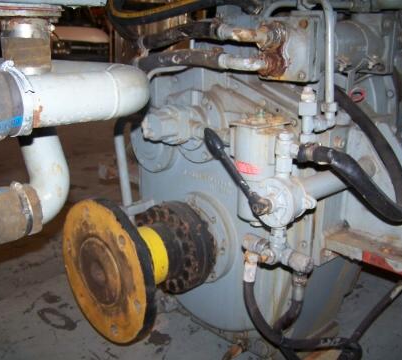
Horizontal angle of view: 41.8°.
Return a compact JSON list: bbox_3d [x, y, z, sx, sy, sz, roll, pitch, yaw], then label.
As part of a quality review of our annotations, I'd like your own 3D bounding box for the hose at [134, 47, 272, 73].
[{"bbox_3d":[-0.004,-0.269,1.221,0.380,0.063,0.065,14,26,40],"label":"hose"}]

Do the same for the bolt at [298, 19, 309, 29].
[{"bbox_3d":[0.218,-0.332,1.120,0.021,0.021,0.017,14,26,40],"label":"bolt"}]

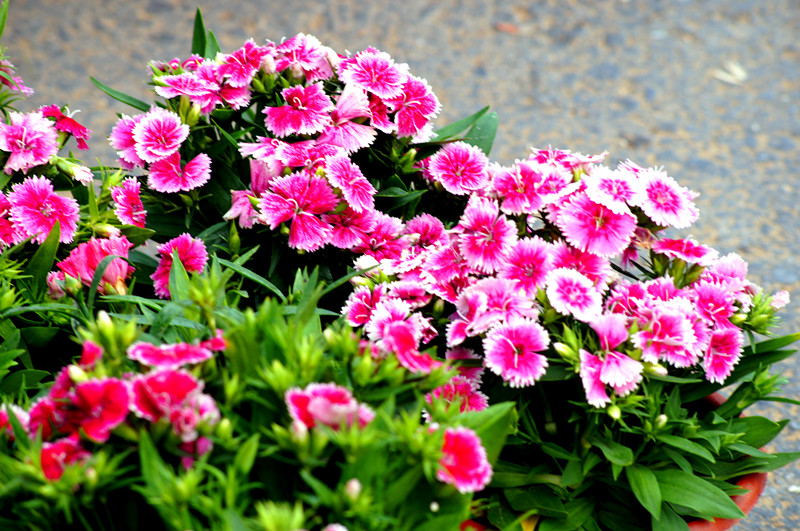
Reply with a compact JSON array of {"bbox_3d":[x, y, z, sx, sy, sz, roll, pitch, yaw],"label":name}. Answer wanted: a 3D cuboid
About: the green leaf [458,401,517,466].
[{"bbox_3d":[0.041,0.081,2.260,0.022,0.038,0.009,40,12,3],"label":"green leaf"}]

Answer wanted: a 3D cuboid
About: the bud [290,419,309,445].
[{"bbox_3d":[-0.049,0.081,2.270,0.009,0.013,0.009,-2,30,2],"label":"bud"}]

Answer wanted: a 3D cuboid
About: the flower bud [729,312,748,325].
[{"bbox_3d":[0.177,0.028,2.450,0.011,0.006,0.006,-12,73,18],"label":"flower bud"}]

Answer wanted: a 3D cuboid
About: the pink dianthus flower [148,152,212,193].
[{"bbox_3d":[-0.124,-0.053,2.640,0.036,0.014,0.034,-6,44,-8],"label":"pink dianthus flower"}]

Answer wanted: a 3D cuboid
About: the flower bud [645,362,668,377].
[{"bbox_3d":[0.133,0.054,2.410,0.013,0.006,0.006,15,-4,15],"label":"flower bud"}]

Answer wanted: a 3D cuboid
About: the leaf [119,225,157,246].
[{"bbox_3d":[-0.139,-0.016,2.470,0.023,0.009,0.012,8,38,10],"label":"leaf"}]

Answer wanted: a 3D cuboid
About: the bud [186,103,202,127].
[{"bbox_3d":[-0.117,-0.086,2.660,0.007,0.015,0.007,26,18,0],"label":"bud"}]

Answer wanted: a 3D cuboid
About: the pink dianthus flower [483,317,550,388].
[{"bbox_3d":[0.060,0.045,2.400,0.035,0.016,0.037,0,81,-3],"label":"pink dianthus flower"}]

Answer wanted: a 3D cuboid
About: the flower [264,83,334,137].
[{"bbox_3d":[-0.054,-0.084,2.500,0.037,0.016,0.033,-7,61,-10],"label":"flower"}]

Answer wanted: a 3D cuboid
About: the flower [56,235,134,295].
[{"bbox_3d":[-0.159,-0.001,2.430,0.040,0.028,0.033,-26,6,10],"label":"flower"}]

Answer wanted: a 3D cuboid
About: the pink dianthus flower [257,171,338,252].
[{"bbox_3d":[-0.054,-0.028,2.450,0.043,0.016,0.043,0,78,0],"label":"pink dianthus flower"}]

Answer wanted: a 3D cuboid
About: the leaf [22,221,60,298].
[{"bbox_3d":[-0.187,-0.003,2.440,0.014,0.043,0.007,21,15,7],"label":"leaf"}]

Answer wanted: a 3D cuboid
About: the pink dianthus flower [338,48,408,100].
[{"bbox_3d":[-0.015,-0.109,2.650,0.038,0.014,0.034,-19,59,-23],"label":"pink dianthus flower"}]

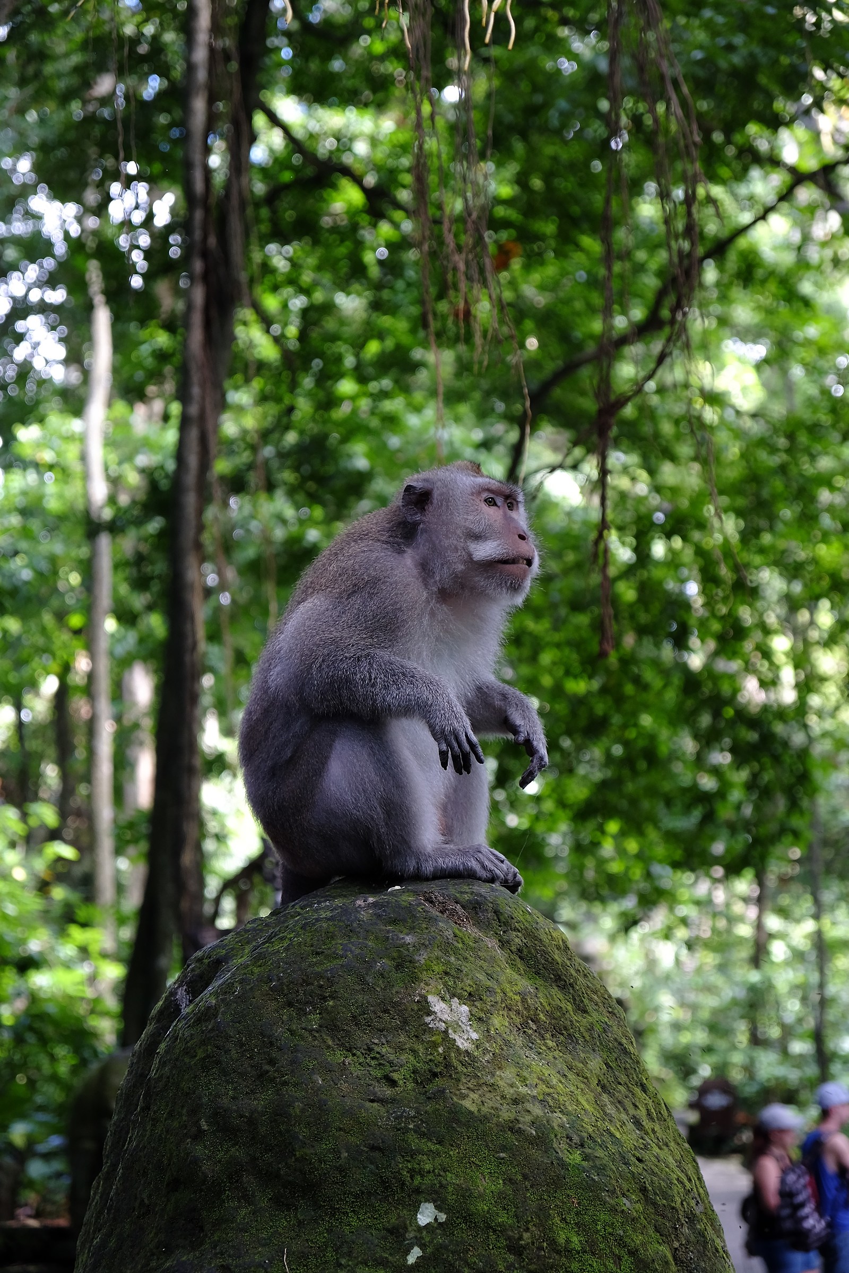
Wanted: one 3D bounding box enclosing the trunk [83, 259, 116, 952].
[{"bbox_3d":[-2.214,-0.249,20.000,0.160,4.780,0.160,0,-8,0],"label":"trunk"}]

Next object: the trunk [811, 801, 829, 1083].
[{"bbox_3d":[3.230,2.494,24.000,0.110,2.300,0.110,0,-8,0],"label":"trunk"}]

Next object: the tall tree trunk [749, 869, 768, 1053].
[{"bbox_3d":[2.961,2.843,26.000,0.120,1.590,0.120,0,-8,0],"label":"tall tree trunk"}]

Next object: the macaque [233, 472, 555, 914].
[{"bbox_3d":[-0.032,0.046,3.100,0.310,0.450,0.250,-4,-10,25],"label":"macaque"}]

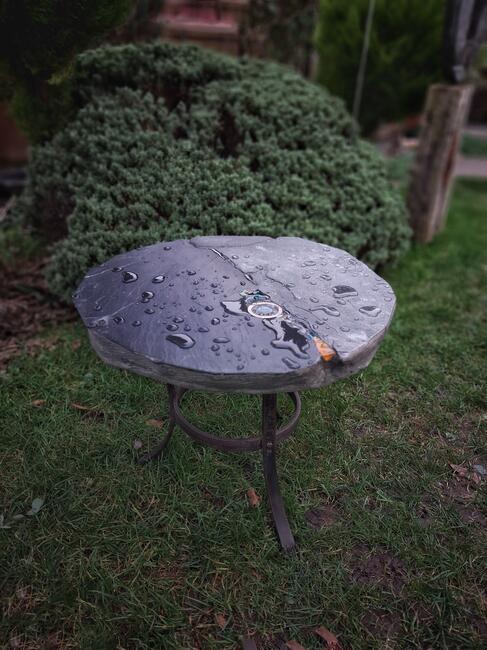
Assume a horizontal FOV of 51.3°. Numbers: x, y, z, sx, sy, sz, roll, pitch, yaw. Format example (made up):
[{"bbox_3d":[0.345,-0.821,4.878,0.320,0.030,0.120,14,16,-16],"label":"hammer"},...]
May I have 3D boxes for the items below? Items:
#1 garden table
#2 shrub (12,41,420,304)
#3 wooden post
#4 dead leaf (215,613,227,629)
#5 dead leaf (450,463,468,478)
[{"bbox_3d":[-0.014,0.151,1.219,0.690,0.535,0.680,0,28,0],"label":"garden table"},{"bbox_3d":[-0.160,-0.914,2.700,2.100,1.020,1.750,0,28,0],"label":"shrub"},{"bbox_3d":[1.099,-0.917,2.904,0.178,0.830,0.178,22,35,35],"label":"wooden post"},{"bbox_3d":[-0.045,0.568,0.985,0.018,0.009,0.030,-15,32,-26],"label":"dead leaf"},{"bbox_3d":[0.571,0.378,1.338,0.036,0.013,0.048,-17,33,-29],"label":"dead leaf"}]

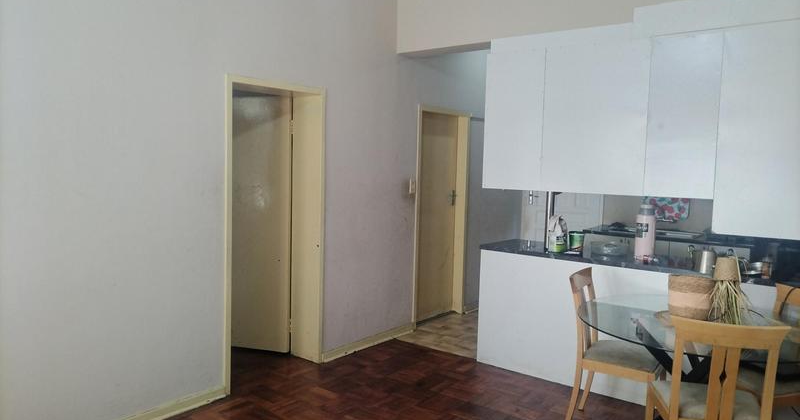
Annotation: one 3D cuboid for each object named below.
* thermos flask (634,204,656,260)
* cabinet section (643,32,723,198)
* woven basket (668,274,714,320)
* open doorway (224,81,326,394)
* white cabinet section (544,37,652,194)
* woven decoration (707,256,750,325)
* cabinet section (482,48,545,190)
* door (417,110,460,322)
[{"bbox_3d":[1.716,0.158,4.191,0.130,0.370,0.130,5,5,38],"label":"thermos flask"},{"bbox_3d":[1.850,-0.586,3.867,0.418,1.008,0.330,5,5,38],"label":"cabinet section"},{"bbox_3d":[1.579,0.478,3.237,0.235,0.210,0.235,5,5,38],"label":"woven basket"},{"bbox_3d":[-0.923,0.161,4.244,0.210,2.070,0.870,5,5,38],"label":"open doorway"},{"bbox_3d":[1.402,-0.634,4.213,0.718,1.027,0.330,5,5,38],"label":"white cabinet section"},{"bbox_3d":[1.702,0.430,3.114,0.210,0.330,0.210,5,5,38],"label":"woven decoration"},{"bbox_3d":[0.932,-0.680,4.576,0.473,1.042,0.330,5,5,38],"label":"cabinet section"},{"bbox_3d":[0.300,0.080,5.923,0.050,2.030,0.810,5,5,38],"label":"door"}]

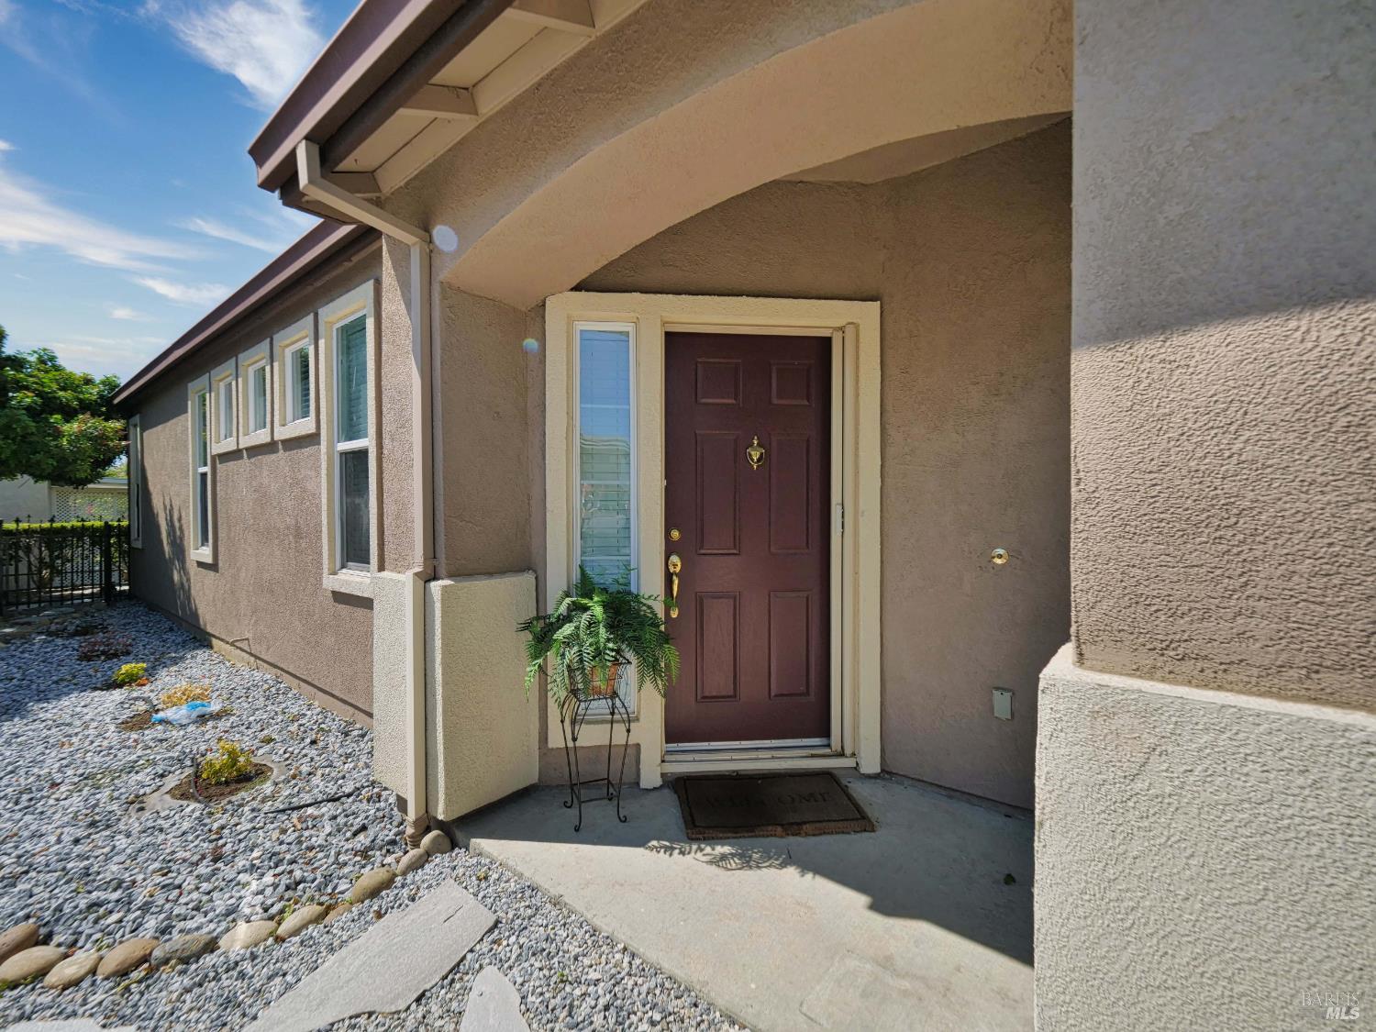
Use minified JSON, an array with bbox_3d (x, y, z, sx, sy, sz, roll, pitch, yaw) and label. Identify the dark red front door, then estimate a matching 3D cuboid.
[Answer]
[{"bbox_3d":[0.304,0.113,2.758,0.840,2.000,0.050,0,1,-5],"label":"dark red front door"}]

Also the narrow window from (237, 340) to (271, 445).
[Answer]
[{"bbox_3d":[-3.523,-0.982,4.606,0.826,0.801,0.110,0,1,37],"label":"narrow window"}]

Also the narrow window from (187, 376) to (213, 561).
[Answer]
[{"bbox_3d":[-4.907,-0.462,5.675,0.836,1.845,0.110,0,1,37],"label":"narrow window"}]

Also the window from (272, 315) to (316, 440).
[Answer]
[{"bbox_3d":[-2.816,-0.975,4.064,0.811,0.810,0.110,0,1,37],"label":"window"}]

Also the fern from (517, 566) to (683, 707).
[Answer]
[{"bbox_3d":[-0.369,0.489,2.301,0.610,0.540,0.570,0,1,-5],"label":"fern"}]

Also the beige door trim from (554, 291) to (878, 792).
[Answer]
[{"bbox_3d":[0.137,0.123,2.643,1.555,2.250,0.130,0,1,-5],"label":"beige door trim"}]

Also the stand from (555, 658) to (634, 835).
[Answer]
[{"bbox_3d":[-0.390,0.919,2.307,0.240,0.640,0.240,0,1,-22],"label":"stand"}]

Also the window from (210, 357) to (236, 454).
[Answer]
[{"bbox_3d":[-4.217,-0.988,5.138,0.799,0.797,0.110,0,1,37],"label":"window"}]

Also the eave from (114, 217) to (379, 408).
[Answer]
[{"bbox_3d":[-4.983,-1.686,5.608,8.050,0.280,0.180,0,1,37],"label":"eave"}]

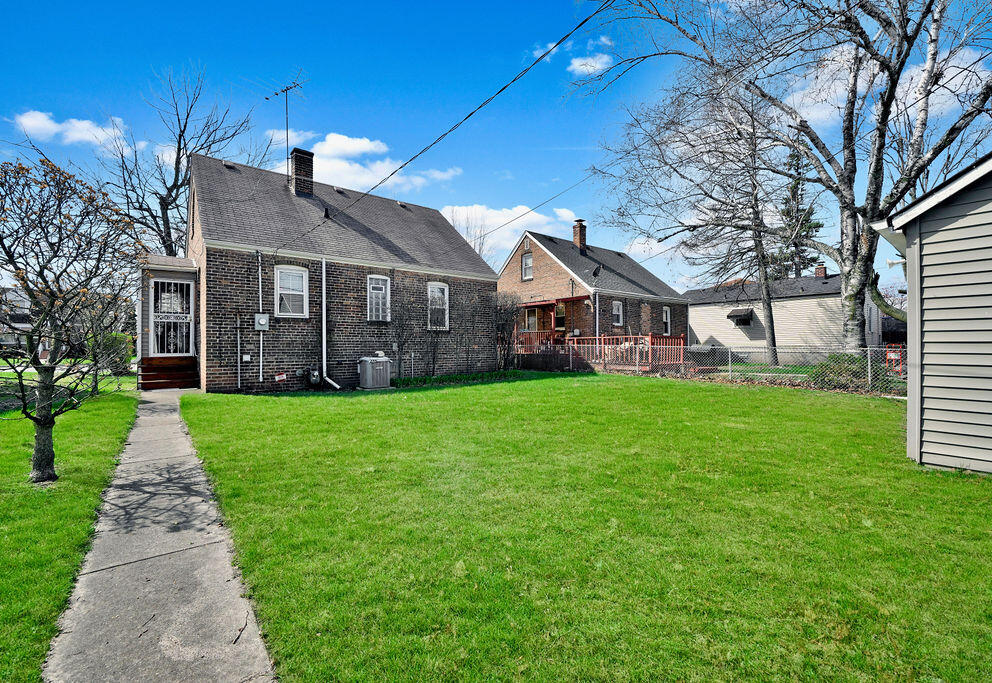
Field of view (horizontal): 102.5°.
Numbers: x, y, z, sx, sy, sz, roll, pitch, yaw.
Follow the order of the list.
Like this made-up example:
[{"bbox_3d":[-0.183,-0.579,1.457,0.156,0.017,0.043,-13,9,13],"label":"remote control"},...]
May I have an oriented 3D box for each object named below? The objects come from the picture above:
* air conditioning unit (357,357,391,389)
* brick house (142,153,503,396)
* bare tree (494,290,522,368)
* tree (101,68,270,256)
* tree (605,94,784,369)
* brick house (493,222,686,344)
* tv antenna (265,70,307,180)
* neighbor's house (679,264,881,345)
[{"bbox_3d":[-2.900,0.730,9.568,0.640,0.750,0.640,0,0,-37],"label":"air conditioning unit"},{"bbox_3d":[-5.744,-2.350,13.131,8.700,6.800,8.100,0,0,-37],"label":"brick house"},{"bbox_3d":[0.360,-0.276,13.602,1.100,2.700,1.100,0,0,0],"label":"bare tree"},{"bbox_3d":[-14.194,-5.552,18.031,7.800,13.200,7.800,0,0,-37],"label":"tree"},{"bbox_3d":[10.006,-5.170,17.829,8.000,12.600,7.500,0,0,-37],"label":"tree"},{"bbox_3d":[4.326,-2.373,20.871,7.500,7.000,8.100,0,0,-37],"label":"brick house"},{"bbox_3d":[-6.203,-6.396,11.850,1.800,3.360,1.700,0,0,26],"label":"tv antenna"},{"bbox_3d":[14.096,-1.321,24.292,7.000,5.100,12.200,0,0,-37],"label":"neighbor's house"}]

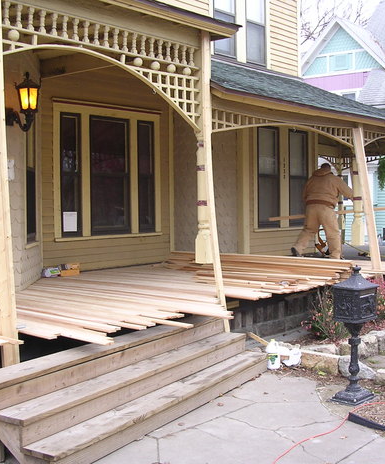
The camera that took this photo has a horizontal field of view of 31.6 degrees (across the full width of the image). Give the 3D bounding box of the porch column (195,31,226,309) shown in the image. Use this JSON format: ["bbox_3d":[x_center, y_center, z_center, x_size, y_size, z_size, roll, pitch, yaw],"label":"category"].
[{"bbox_3d":[0.193,-0.639,7.300,0.310,2.920,0.190,2,4,40],"label":"porch column"}]

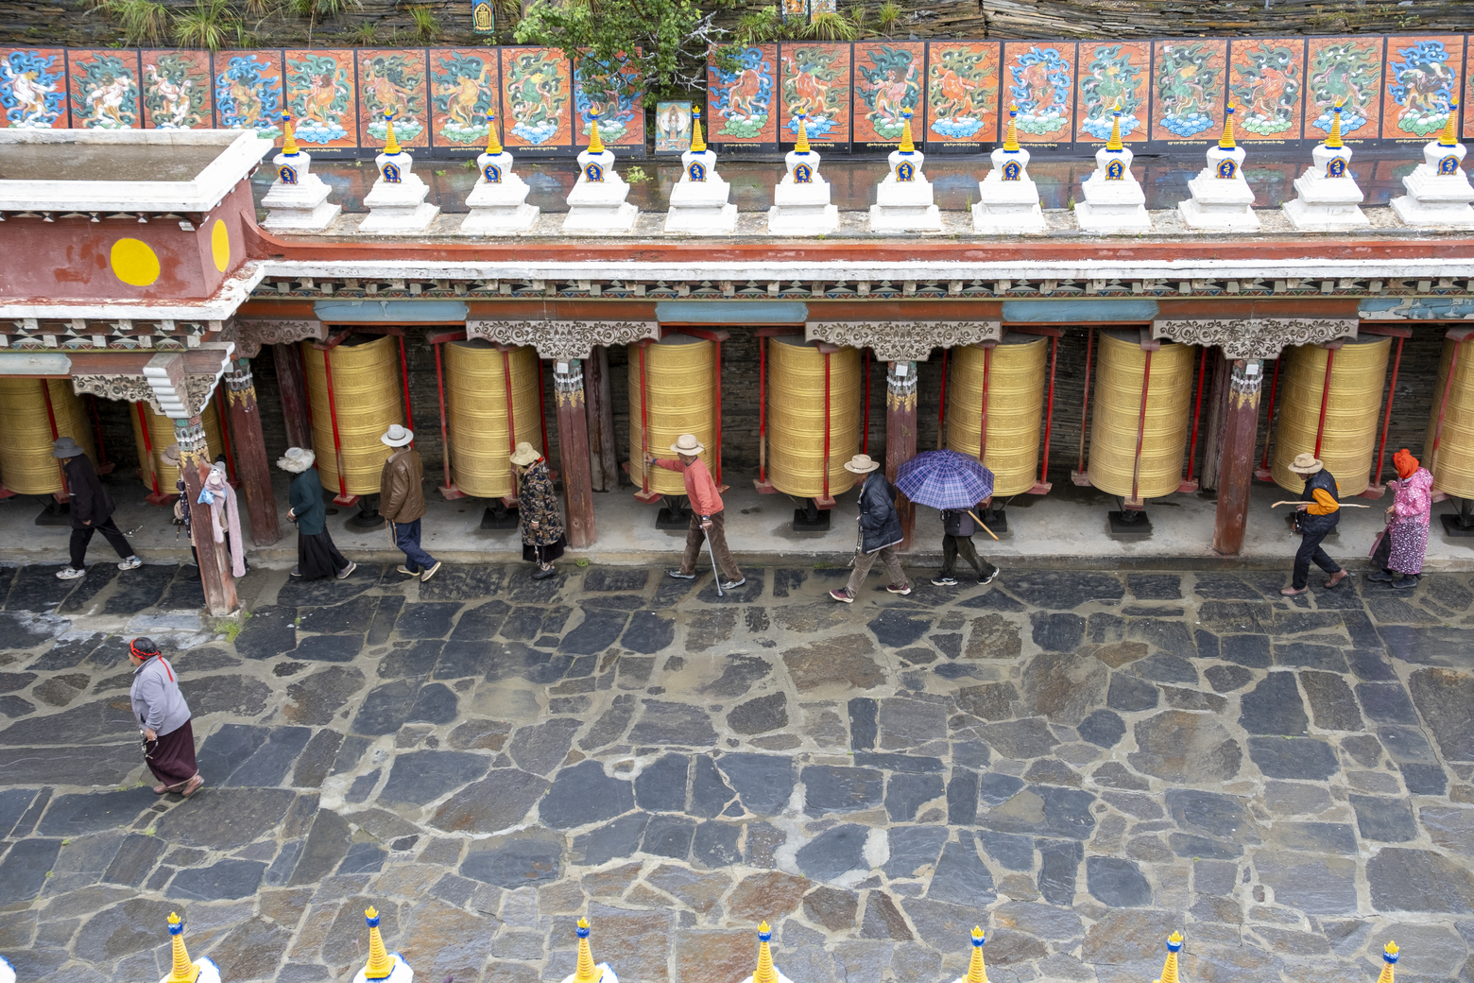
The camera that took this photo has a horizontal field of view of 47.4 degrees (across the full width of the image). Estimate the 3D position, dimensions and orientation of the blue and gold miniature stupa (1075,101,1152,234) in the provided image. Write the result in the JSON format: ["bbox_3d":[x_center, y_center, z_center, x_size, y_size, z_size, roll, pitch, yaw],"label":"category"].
[{"bbox_3d":[3.784,-3.285,16.827,0.717,1.179,0.717,0,25,4],"label":"blue and gold miniature stupa"}]

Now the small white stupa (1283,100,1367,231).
[{"bbox_3d":[5.813,-3.225,16.377,0.690,1.160,0.710,-1,25,1],"label":"small white stupa"}]

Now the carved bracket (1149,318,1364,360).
[{"bbox_3d":[4.948,-1.493,16.159,1.910,0.395,0.210,0,27,4],"label":"carved bracket"}]

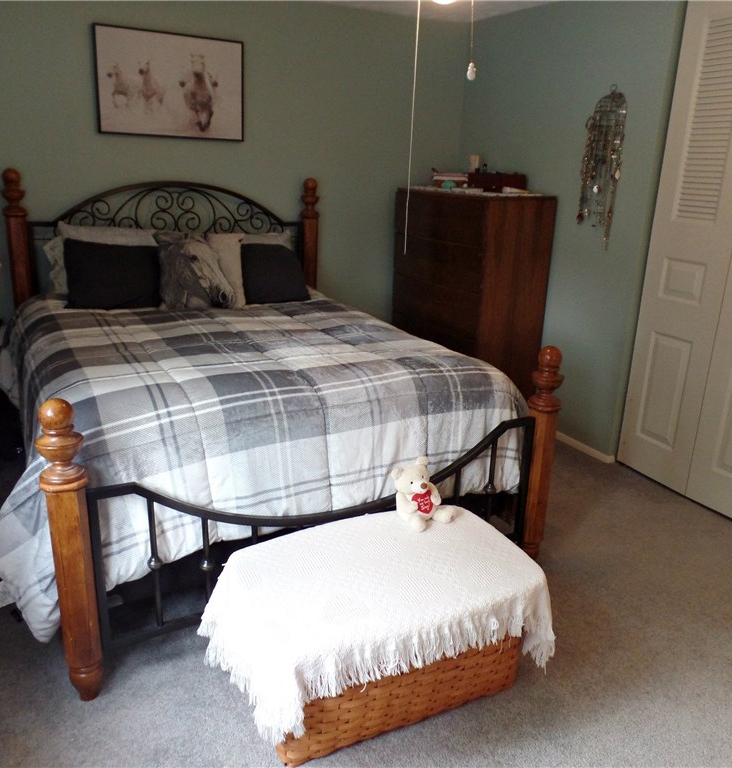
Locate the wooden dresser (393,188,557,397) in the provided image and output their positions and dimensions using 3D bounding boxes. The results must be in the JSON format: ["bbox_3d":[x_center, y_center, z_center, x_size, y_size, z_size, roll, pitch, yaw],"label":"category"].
[{"bbox_3d":[0.610,-0.515,4.373,0.490,1.360,1.000,-7,19,-27],"label":"wooden dresser"}]

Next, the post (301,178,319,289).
[{"bbox_3d":[-0.365,-0.576,4.357,0.115,1.425,0.115,-7,19,-27],"label":"post"}]

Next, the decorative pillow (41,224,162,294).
[{"bbox_3d":[-1.349,-0.615,3.543,0.590,0.420,0.190,-7,4,-27],"label":"decorative pillow"}]

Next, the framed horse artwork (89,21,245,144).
[{"bbox_3d":[-1.066,-1.651,3.776,0.800,0.535,0.030,-7,19,-27],"label":"framed horse artwork"}]

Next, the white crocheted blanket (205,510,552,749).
[{"bbox_3d":[0.026,0.655,1.948,0.910,0.290,0.550,-7,19,-27],"label":"white crocheted blanket"}]

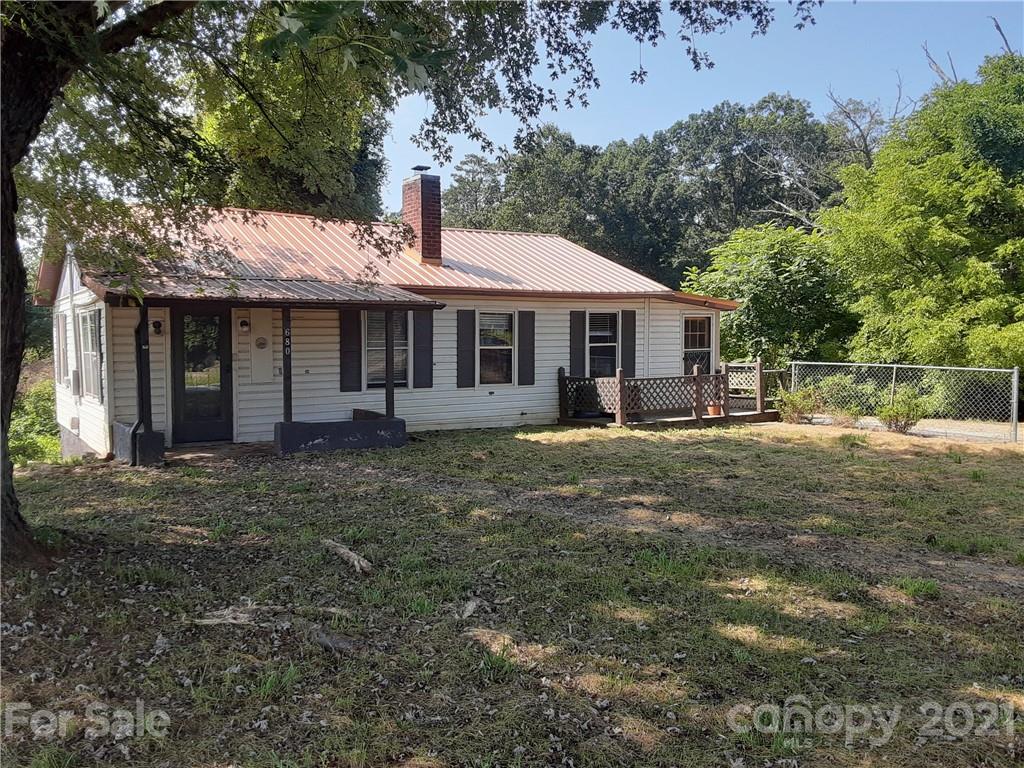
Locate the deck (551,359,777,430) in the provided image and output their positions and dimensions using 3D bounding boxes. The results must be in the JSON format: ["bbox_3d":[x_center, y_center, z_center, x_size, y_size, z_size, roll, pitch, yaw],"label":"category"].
[{"bbox_3d":[3.302,0.144,16.287,4.580,1.250,1.820,-3,5,-33],"label":"deck"}]

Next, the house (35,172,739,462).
[{"bbox_3d":[-2.061,-1.653,17.155,13.100,4.970,9.500,-3,5,-33],"label":"house"}]

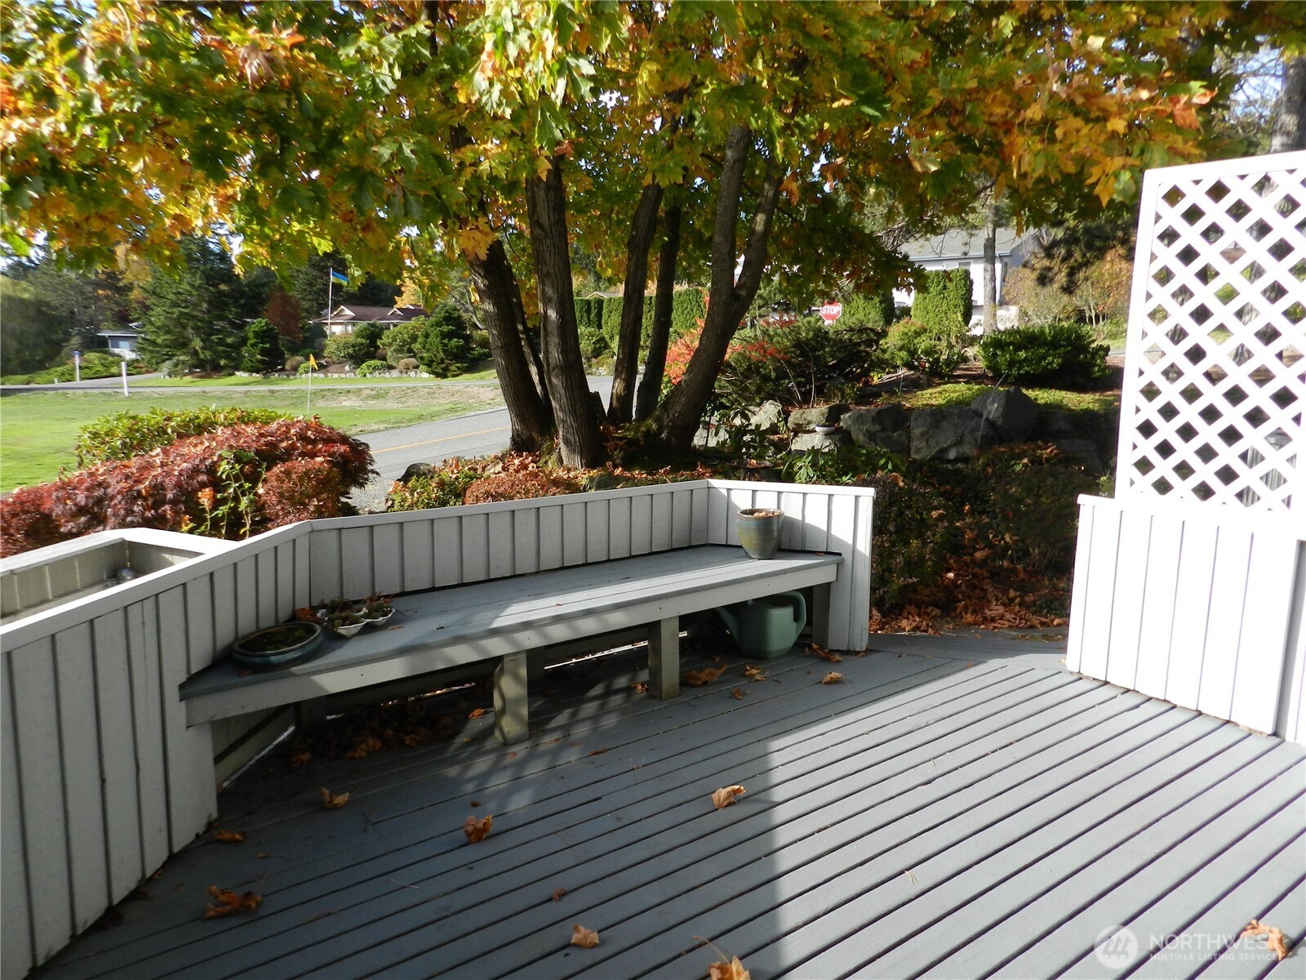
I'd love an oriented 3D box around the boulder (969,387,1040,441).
[{"bbox_3d":[4.051,-0.864,10.000,0.800,0.620,0.650,4,10,22],"label":"boulder"}]

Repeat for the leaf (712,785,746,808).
[{"bbox_3d":[0.251,1.010,2.874,0.110,0.050,0.085,0,9,0],"label":"leaf"}]

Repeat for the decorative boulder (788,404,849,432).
[{"bbox_3d":[2.102,-0.905,11.000,0.760,0.360,0.550,2,10,12],"label":"decorative boulder"}]

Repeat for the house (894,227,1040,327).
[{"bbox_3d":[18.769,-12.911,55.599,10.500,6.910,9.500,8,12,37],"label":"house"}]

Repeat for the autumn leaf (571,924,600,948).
[{"bbox_3d":[-0.170,1.129,2.201,0.075,0.032,0.065,0,9,0],"label":"autumn leaf"}]

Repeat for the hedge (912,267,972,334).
[{"bbox_3d":[12.644,-8.154,38.000,2.300,3.100,1.100,7,11,34],"label":"hedge"}]

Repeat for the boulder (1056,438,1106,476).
[{"bbox_3d":[4.631,-0.348,9.400,0.560,0.440,0.500,5,10,26],"label":"boulder"}]

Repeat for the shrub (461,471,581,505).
[{"bbox_3d":[-1.104,0.158,7.354,0.980,0.620,0.900,0,9,0],"label":"shrub"}]

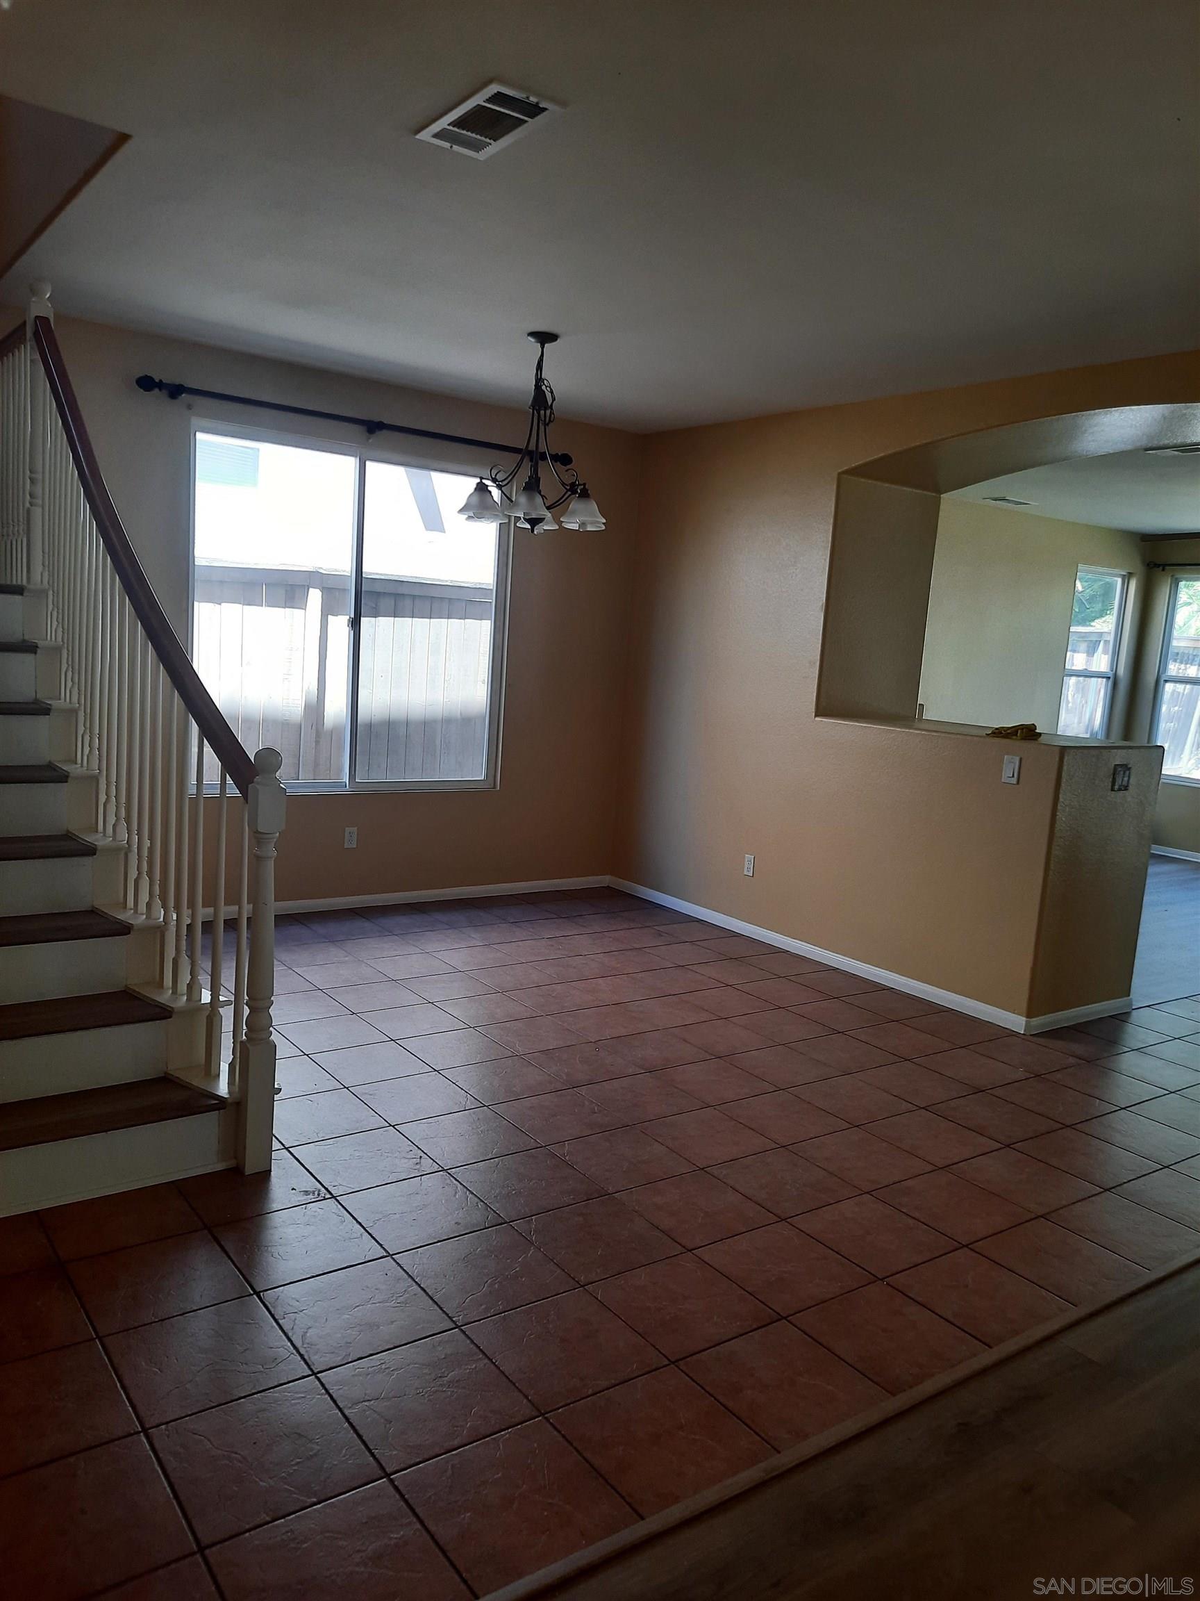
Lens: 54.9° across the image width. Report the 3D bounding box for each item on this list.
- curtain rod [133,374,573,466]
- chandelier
[{"bbox_3d":[-1.115,-1.869,5.785,2.331,0.080,0.135,-2,10,-36],"label":"curtain rod"},{"bbox_3d":[-0.255,-1.518,4.813,0.620,0.790,0.660,4,8,1],"label":"chandelier"}]

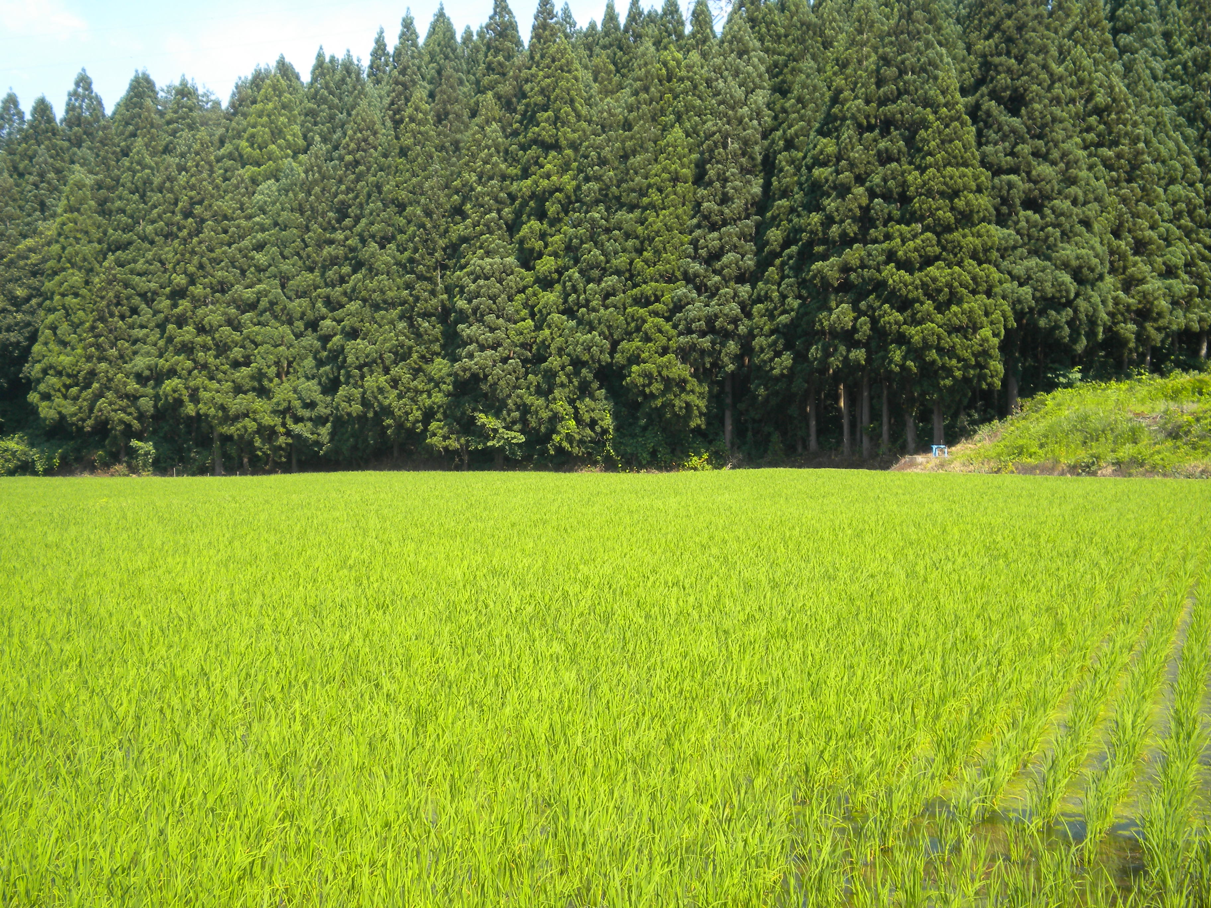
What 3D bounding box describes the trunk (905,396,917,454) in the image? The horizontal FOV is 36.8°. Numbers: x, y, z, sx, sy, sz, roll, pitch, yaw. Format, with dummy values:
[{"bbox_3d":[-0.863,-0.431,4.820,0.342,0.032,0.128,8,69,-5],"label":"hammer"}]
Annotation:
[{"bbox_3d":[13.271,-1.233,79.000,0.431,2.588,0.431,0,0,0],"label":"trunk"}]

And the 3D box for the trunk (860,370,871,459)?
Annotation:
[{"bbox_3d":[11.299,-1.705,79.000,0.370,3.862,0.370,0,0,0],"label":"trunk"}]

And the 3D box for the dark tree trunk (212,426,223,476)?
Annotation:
[{"bbox_3d":[-15.121,-0.129,71.000,0.351,1.994,0.351,0,0,0],"label":"dark tree trunk"}]

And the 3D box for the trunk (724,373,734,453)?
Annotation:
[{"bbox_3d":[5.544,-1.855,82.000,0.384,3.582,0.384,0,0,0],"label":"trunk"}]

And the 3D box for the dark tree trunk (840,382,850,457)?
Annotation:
[{"bbox_3d":[10.526,-1.498,80.000,0.354,3.287,0.354,0,0,0],"label":"dark tree trunk"}]

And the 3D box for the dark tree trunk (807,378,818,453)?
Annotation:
[{"bbox_3d":[9.340,-1.727,82.000,0.384,3.326,0.384,0,0,0],"label":"dark tree trunk"}]

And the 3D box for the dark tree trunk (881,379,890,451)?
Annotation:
[{"bbox_3d":[12.448,-1.727,81.000,0.358,3.159,0.358,0,0,0],"label":"dark tree trunk"}]

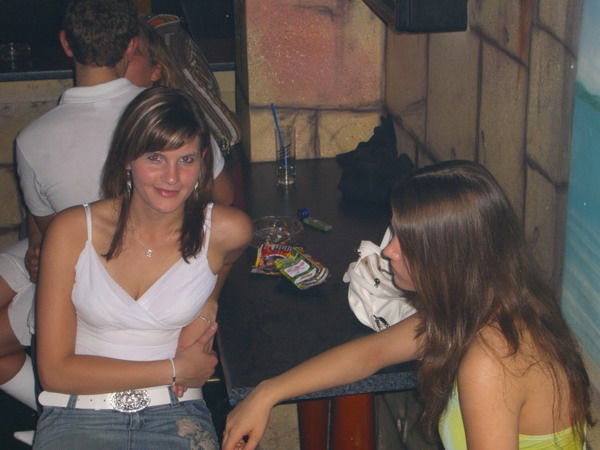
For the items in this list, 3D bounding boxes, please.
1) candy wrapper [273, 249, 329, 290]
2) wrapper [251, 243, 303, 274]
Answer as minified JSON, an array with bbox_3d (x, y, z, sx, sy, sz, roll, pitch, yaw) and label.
[{"bbox_3d":[0.001,0.100,2.569,0.078,0.022,0.125,-24,37,-27],"label":"candy wrapper"},{"bbox_3d":[-0.049,0.084,2.628,0.098,0.023,0.135,3,26,9],"label":"wrapper"}]

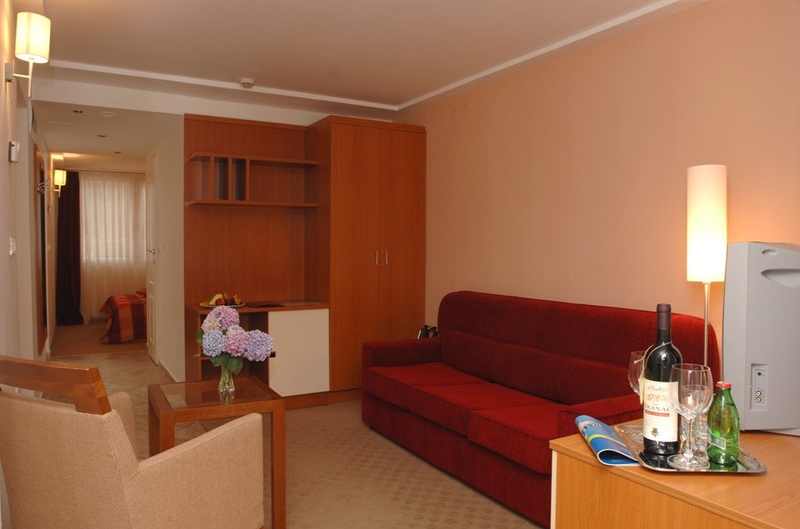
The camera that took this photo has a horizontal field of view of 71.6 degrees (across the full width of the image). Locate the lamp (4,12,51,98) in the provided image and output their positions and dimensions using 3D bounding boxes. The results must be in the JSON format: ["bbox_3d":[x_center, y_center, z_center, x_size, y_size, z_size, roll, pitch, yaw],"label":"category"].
[{"bbox_3d":[-1.477,-0.829,2.200,0.168,0.330,0.116,-2,3,-32],"label":"lamp"}]

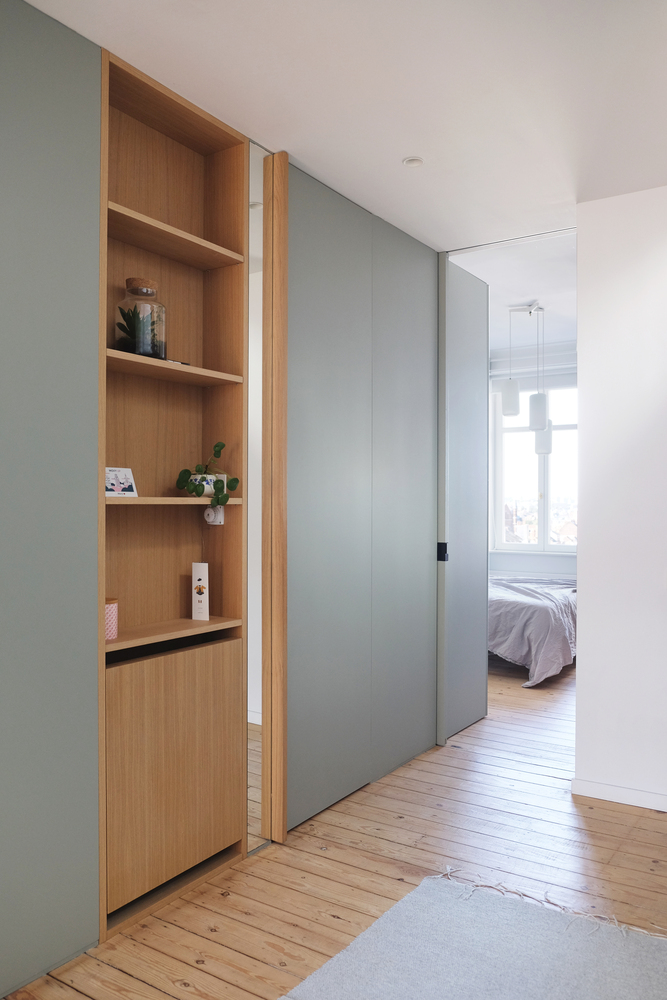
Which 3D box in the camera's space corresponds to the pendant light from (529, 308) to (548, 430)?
[{"bbox_3d":[1.550,-1.002,5.672,0.135,0.953,0.135,0,0,34],"label":"pendant light"}]

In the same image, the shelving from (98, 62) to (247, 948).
[{"bbox_3d":[-0.589,-0.011,2.552,0.215,2.653,0.661,0,0,34],"label":"shelving"}]

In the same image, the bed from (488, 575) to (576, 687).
[{"bbox_3d":[1.343,1.024,6.531,1.750,0.616,1.768,0,0,34],"label":"bed"}]

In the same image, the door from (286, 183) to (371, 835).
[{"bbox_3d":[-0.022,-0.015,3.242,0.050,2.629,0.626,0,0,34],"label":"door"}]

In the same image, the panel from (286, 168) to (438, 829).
[{"bbox_3d":[0.170,-0.011,3.525,0.050,2.649,1.310,0,0,34],"label":"panel"}]

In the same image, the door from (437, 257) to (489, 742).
[{"bbox_3d":[0.759,0.001,4.304,0.050,2.607,0.642,0,0,34],"label":"door"}]

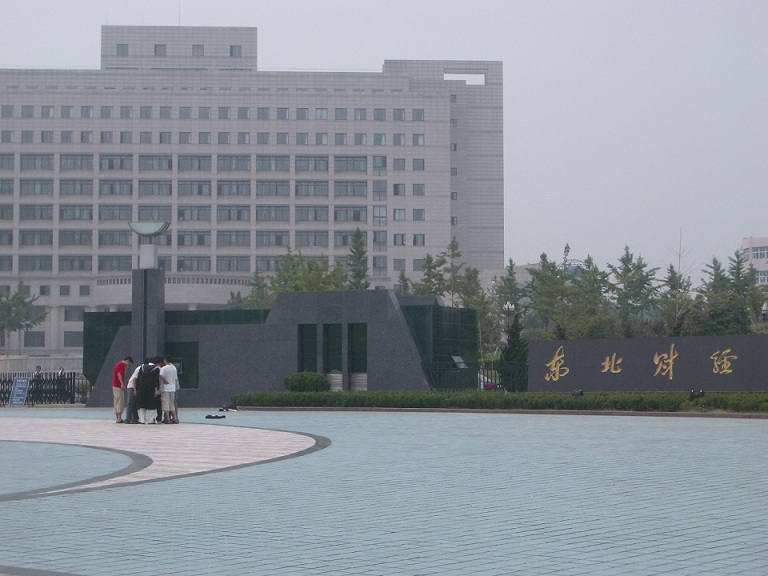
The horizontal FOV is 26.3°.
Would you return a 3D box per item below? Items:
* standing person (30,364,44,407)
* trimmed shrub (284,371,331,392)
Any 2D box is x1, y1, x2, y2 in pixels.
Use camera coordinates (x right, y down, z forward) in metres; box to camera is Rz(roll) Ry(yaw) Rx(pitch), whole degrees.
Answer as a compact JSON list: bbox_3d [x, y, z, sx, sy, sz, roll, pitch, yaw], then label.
[{"bbox_3d":[-14.642,4.106,69.500,0.500,1.680,0.320,0,-3,-5],"label":"standing person"},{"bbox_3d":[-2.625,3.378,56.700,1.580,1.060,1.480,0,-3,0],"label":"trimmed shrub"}]

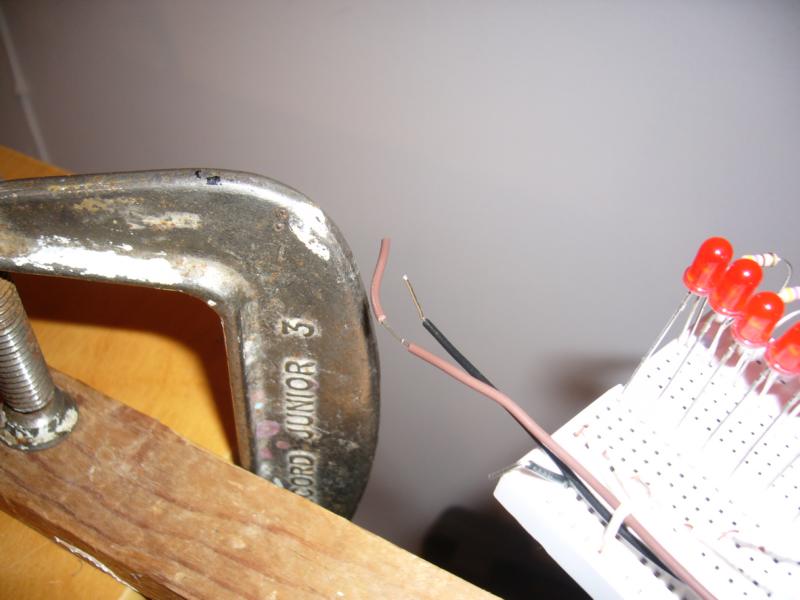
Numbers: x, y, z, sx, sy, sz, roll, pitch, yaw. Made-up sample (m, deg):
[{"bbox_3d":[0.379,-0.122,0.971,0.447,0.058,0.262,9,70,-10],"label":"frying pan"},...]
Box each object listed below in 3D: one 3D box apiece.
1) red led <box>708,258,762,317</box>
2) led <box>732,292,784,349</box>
[{"bbox_3d":[0.049,-0.002,0.118,0.006,0.009,0.006,1,53,-1],"label":"red led"},{"bbox_3d":[0.053,0.002,0.119,0.006,0.009,0.006,1,50,-1],"label":"led"}]

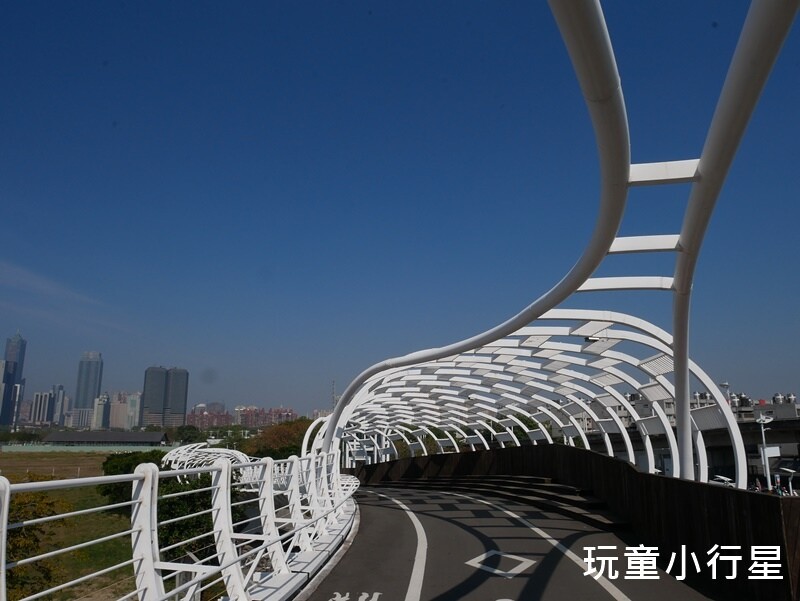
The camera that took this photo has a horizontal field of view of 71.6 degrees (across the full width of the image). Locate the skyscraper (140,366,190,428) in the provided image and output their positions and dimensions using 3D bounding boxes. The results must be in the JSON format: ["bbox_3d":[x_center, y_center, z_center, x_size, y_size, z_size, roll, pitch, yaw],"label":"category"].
[{"bbox_3d":[-414.180,171.690,983.420,63.700,101.500,28.700,3,-13,-15],"label":"skyscraper"}]

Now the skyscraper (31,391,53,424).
[{"bbox_3d":[-560.540,171.520,871.320,21.400,54.100,15.000,3,-13,-14],"label":"skyscraper"}]

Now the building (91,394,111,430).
[{"bbox_3d":[-308.460,115.940,571.910,11.800,35.100,9.400,2,-12,-10],"label":"building"}]

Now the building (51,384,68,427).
[{"bbox_3d":[-672.220,207.520,1093.600,12.900,78.400,11.600,3,-13,-14],"label":"building"}]

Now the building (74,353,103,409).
[{"bbox_3d":[-679.120,193.980,1210.720,35.600,154.800,30.200,3,-13,-14],"label":"building"}]

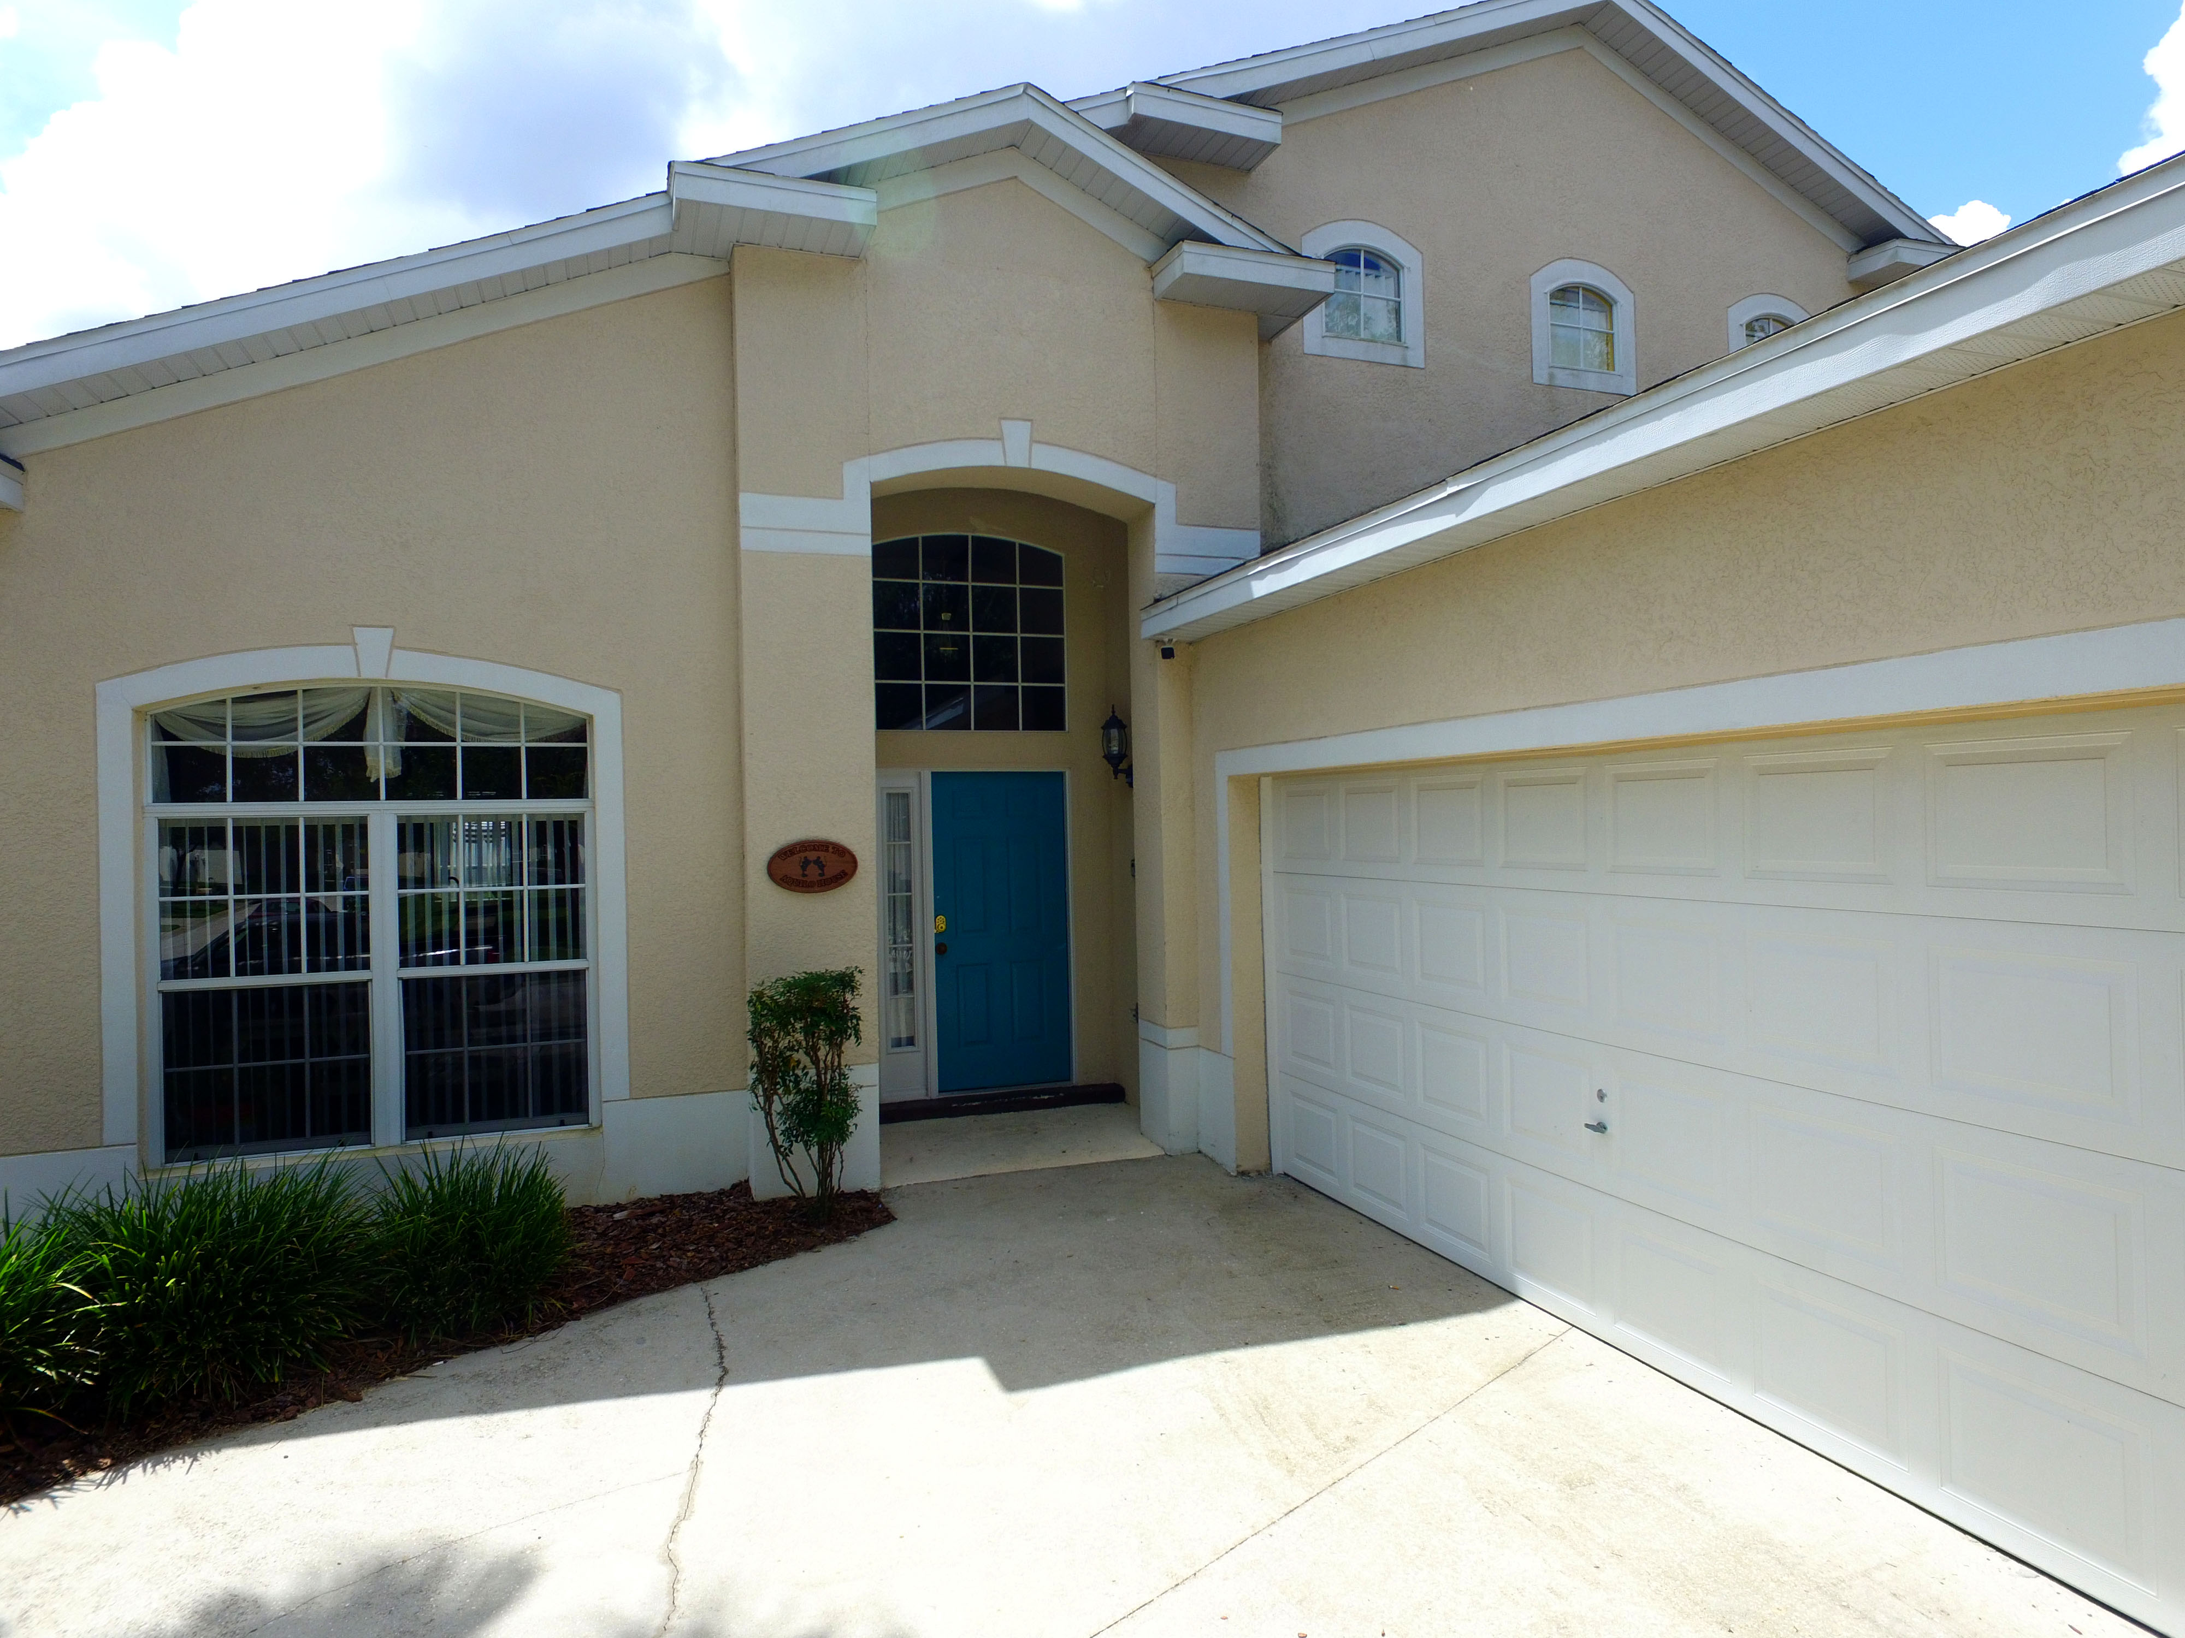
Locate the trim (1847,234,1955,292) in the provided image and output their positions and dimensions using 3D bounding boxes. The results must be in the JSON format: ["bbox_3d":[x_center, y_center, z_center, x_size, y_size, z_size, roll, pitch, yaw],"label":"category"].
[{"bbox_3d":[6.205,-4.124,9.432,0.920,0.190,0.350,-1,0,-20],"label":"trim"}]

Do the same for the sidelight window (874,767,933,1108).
[{"bbox_3d":[-1.203,0.737,7.904,0.380,2.080,0.100,-1,0,-20],"label":"sidelight window"}]

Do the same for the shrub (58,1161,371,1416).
[{"bbox_3d":[-3.146,1.587,4.546,0.940,0.680,0.880,-1,0,-20],"label":"shrub"}]

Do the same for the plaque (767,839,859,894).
[{"bbox_3d":[-1.420,0.244,6.446,0.457,0.273,0.035,-1,0,-20],"label":"plaque"}]

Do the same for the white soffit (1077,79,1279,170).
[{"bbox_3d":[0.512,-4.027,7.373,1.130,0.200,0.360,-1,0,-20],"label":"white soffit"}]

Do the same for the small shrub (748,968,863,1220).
[{"bbox_3d":[-1.398,1.320,6.158,0.550,1.185,0.520,-1,0,-20],"label":"small shrub"}]

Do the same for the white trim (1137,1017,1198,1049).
[{"bbox_3d":[0.438,1.243,7.342,0.200,0.125,0.460,-1,0,-20],"label":"white trim"}]

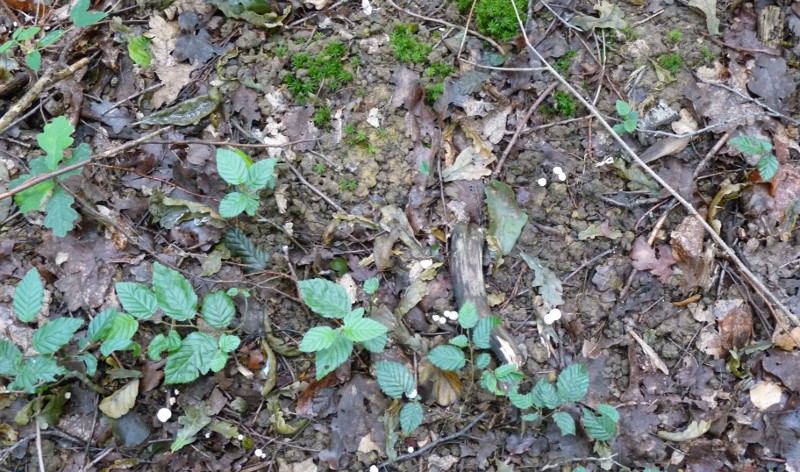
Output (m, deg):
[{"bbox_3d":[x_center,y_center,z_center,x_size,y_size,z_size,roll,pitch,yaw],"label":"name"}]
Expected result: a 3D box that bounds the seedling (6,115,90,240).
[{"bbox_3d":[-0.375,-0.064,1.196,0.085,0.060,0.115,0,53,0],"label":"seedling"}]

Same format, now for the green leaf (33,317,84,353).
[{"bbox_3d":[-0.380,0.110,1.231,0.057,0.014,0.037,-34,68,-16],"label":"green leaf"}]

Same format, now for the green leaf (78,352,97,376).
[{"bbox_3d":[-0.305,0.125,1.081,0.018,0.013,0.026,-32,63,-19],"label":"green leaf"}]

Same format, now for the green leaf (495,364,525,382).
[{"bbox_3d":[0.107,0.134,1.082,0.029,0.013,0.019,9,58,6],"label":"green leaf"}]

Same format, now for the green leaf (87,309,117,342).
[{"bbox_3d":[-0.305,0.092,1.138,0.022,0.012,0.041,28,67,13],"label":"green leaf"}]

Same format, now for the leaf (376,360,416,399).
[{"bbox_3d":[-0.004,0.159,1.230,0.035,0.012,0.052,-40,70,-18],"label":"leaf"}]

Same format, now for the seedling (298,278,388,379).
[{"bbox_3d":[-0.057,0.093,1.112,0.090,0.055,0.092,0,53,0],"label":"seedling"}]

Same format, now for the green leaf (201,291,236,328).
[{"bbox_3d":[-0.189,0.077,1.157,0.035,0.012,0.041,-8,64,-4],"label":"green leaf"}]

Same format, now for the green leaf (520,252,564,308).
[{"bbox_3d":[0.159,0.048,1.254,0.034,0.012,0.081,-25,60,-15],"label":"green leaf"}]

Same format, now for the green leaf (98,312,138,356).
[{"bbox_3d":[-0.298,0.103,1.173,0.048,0.022,0.047,-22,60,-14],"label":"green leaf"}]

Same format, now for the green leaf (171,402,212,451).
[{"bbox_3d":[-0.219,0.198,1.157,0.032,0.012,0.062,22,60,14],"label":"green leaf"}]

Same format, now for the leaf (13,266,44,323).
[{"bbox_3d":[-0.378,0.060,1.131,0.029,0.012,0.065,-2,57,-2],"label":"leaf"}]

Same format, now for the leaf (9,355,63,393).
[{"bbox_3d":[-0.402,0.152,1.223,0.059,0.016,0.040,-5,64,-3],"label":"leaf"}]

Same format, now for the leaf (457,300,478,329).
[{"bbox_3d":[0.065,0.074,1.065,0.021,0.012,0.032,1,57,1],"label":"leaf"}]

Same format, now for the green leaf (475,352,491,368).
[{"bbox_3d":[0.092,0.139,1.239,0.022,0.006,0.015,-40,70,-18],"label":"green leaf"}]

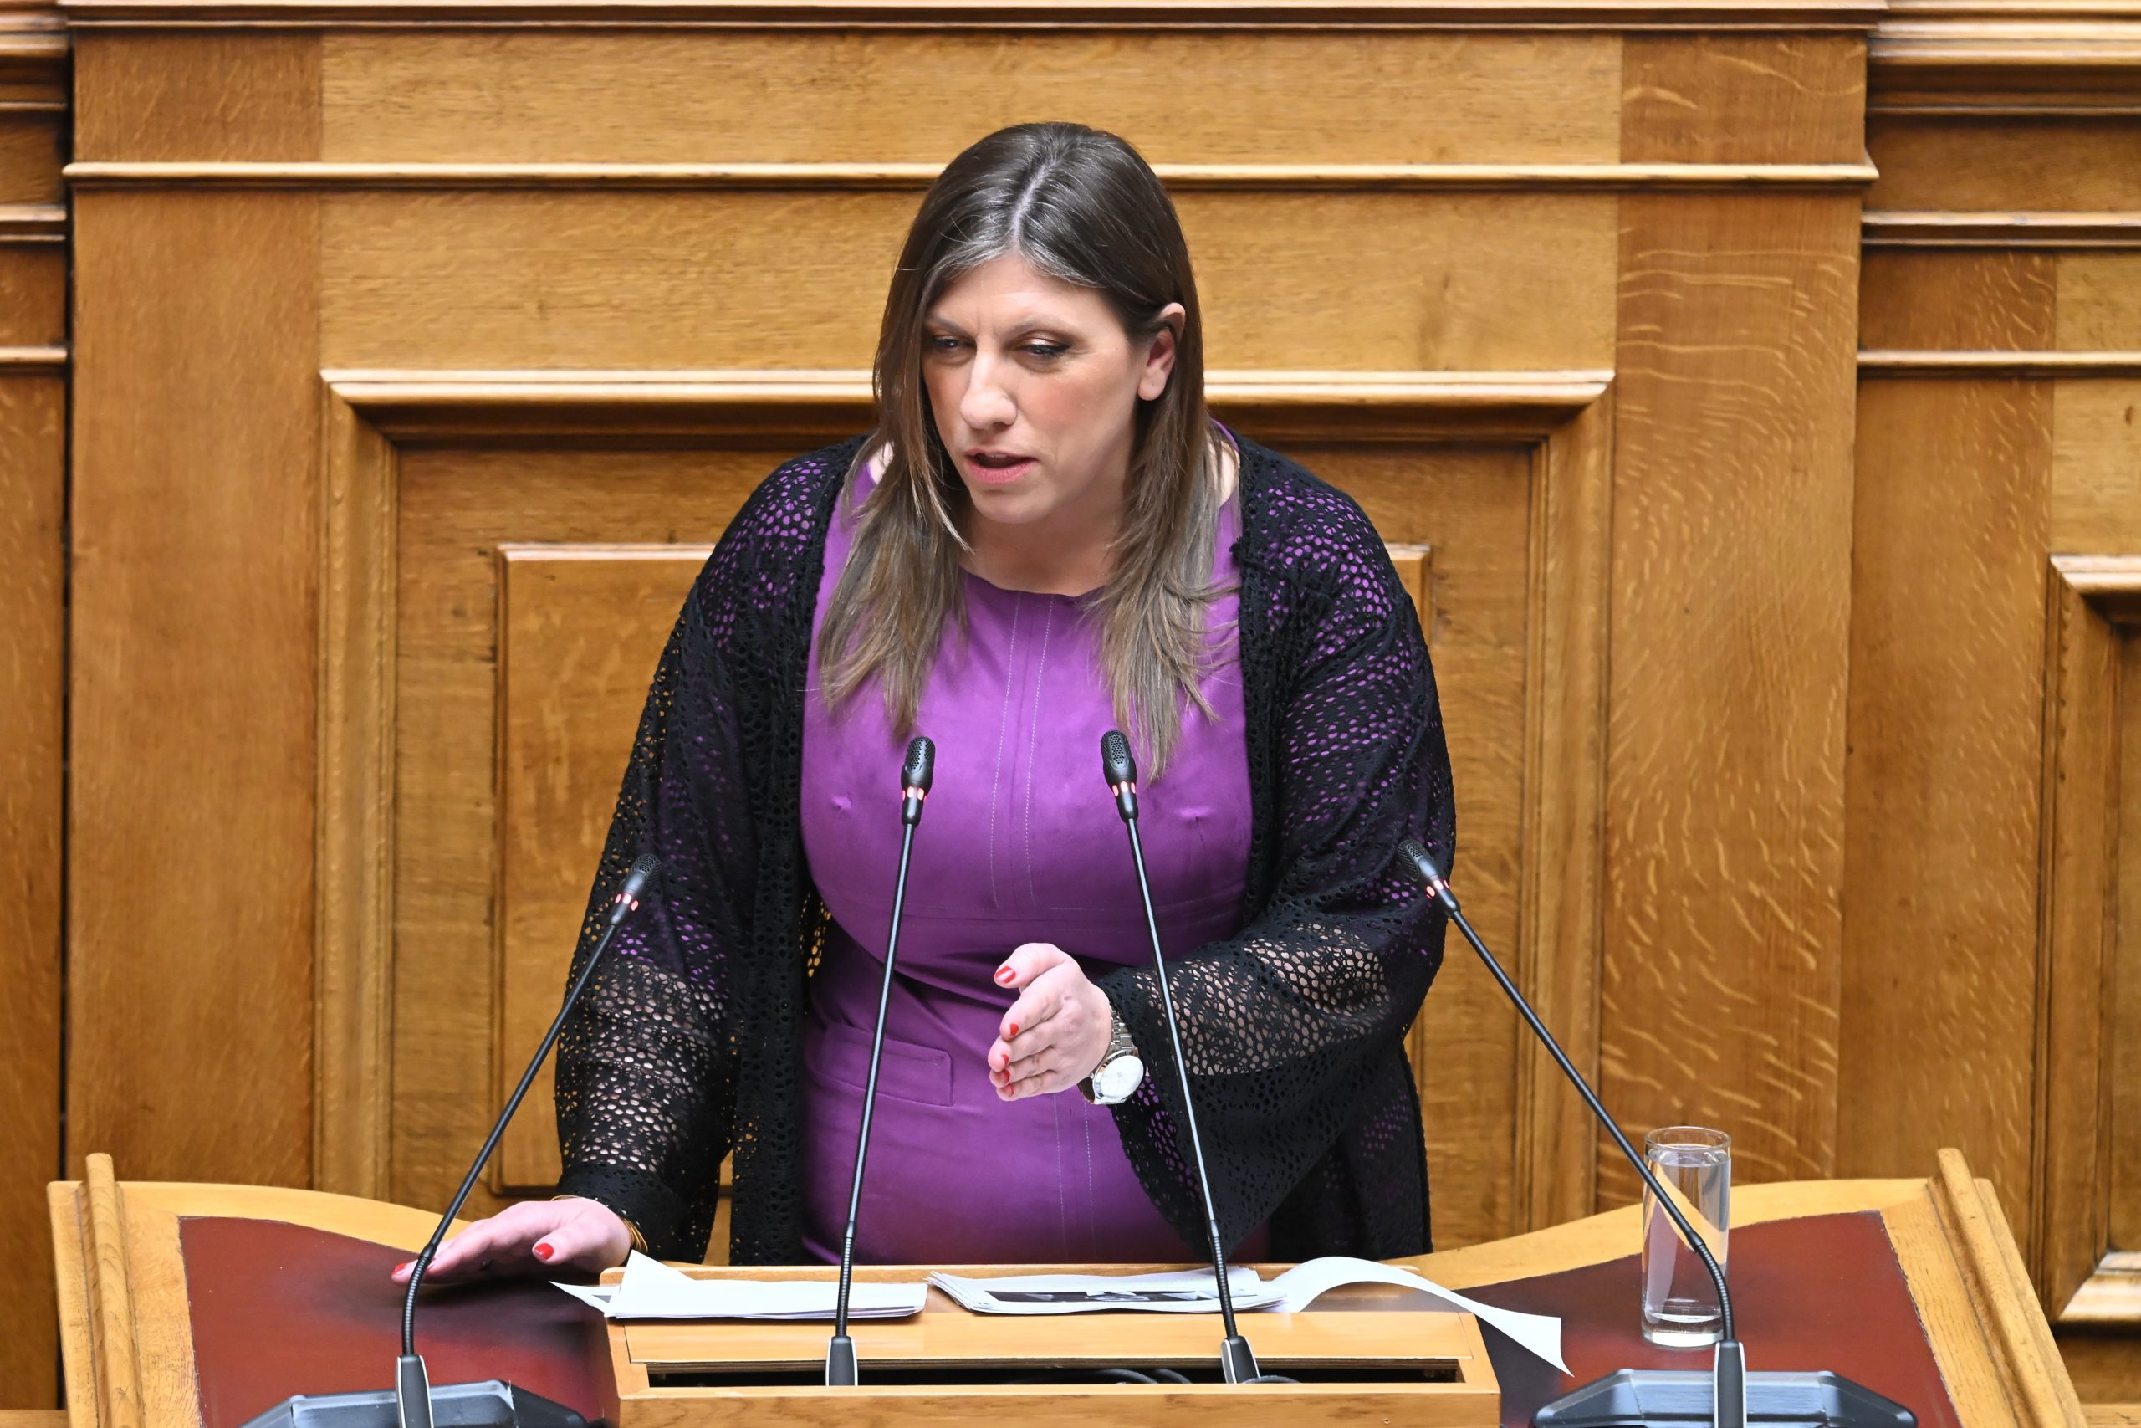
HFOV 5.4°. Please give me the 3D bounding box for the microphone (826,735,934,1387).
[{"bbox_3d":[-0.116,0.212,13.800,0.063,0.385,0.075,2,15,3],"label":"microphone"}]

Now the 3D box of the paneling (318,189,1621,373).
[{"bbox_3d":[-0.067,-0.286,14.807,0.854,0.124,0.030,0,15,-4],"label":"paneling"}]

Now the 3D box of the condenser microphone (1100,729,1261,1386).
[{"bbox_3d":[0.067,0.210,13.800,0.093,0.385,0.075,0,15,-3],"label":"condenser microphone"}]

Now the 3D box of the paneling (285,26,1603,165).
[{"bbox_3d":[-0.066,-0.405,14.776,0.854,0.091,0.030,0,15,-4],"label":"paneling"}]

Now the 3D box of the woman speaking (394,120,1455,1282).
[{"bbox_3d":[-0.092,0.470,14.156,0.650,1.700,0.480,2,15,2],"label":"woman speaking"}]

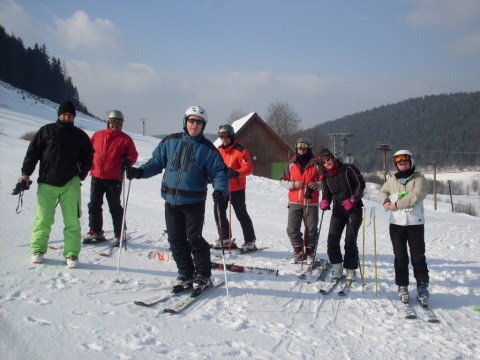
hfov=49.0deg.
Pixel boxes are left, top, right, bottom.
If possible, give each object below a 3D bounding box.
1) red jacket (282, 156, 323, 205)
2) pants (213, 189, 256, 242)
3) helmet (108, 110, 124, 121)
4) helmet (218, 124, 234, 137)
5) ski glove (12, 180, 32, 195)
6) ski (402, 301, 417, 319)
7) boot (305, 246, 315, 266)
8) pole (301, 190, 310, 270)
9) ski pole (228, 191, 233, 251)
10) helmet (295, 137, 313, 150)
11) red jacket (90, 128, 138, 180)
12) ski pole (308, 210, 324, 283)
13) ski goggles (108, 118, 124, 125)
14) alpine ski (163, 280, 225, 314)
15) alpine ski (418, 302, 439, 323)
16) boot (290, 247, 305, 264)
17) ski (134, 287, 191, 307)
[{"bbox_3d":[0.887,0.007,7.600,0.600,0.710,0.380,0,2,9],"label":"red jacket"},{"bbox_3d":[-0.084,0.501,8.000,0.460,0.840,0.460,-2,2,-44],"label":"pants"},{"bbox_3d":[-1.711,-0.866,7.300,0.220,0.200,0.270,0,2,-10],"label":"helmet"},{"bbox_3d":[-0.191,-0.709,7.750,0.220,0.200,0.270,2,4,27],"label":"helmet"},{"bbox_3d":[-2.374,0.082,5.750,0.200,0.100,0.120,-31,11,-16],"label":"ski glove"},{"bbox_3d":[1.940,1.385,6.170,0.115,0.090,1.570,6,2,13],"label":"ski"},{"bbox_3d":[0.977,1.053,7.350,0.120,0.300,0.300,3,1,14],"label":"boot"},{"bbox_3d":[0.925,0.681,7.400,0.060,1.170,0.060,4,-1,0],"label":"pole"},{"bbox_3d":[-0.143,0.507,7.750,0.060,1.150,0.060,-1,0,0],"label":"ski pole"},{"bbox_3d":[0.906,-0.492,7.400,0.220,0.200,0.270,1,2,27],"label":"helmet"},{"bbox_3d":[-1.753,-0.353,7.300,0.660,0.740,0.400,0,1,7],"label":"red jacket"},{"bbox_3d":[0.934,0.778,6.448,0.060,1.070,0.060,11,-6,0],"label":"ski pole"},{"bbox_3d":[-1.694,-0.795,7.200,0.180,0.085,0.100,0,2,-10],"label":"ski goggles"},{"bbox_3d":[-0.400,1.140,5.300,0.120,0.080,1.550,6,2,18],"label":"alpine ski"},{"bbox_3d":[2.090,1.360,6.000,0.110,0.090,1.500,8,2,11],"label":"alpine ski"},{"bbox_3d":[0.817,1.036,7.380,0.120,0.300,0.300,3,1,30],"label":"boot"},{"bbox_3d":[-0.570,1.100,5.420,0.120,0.080,1.550,7,2,23],"label":"ski"}]

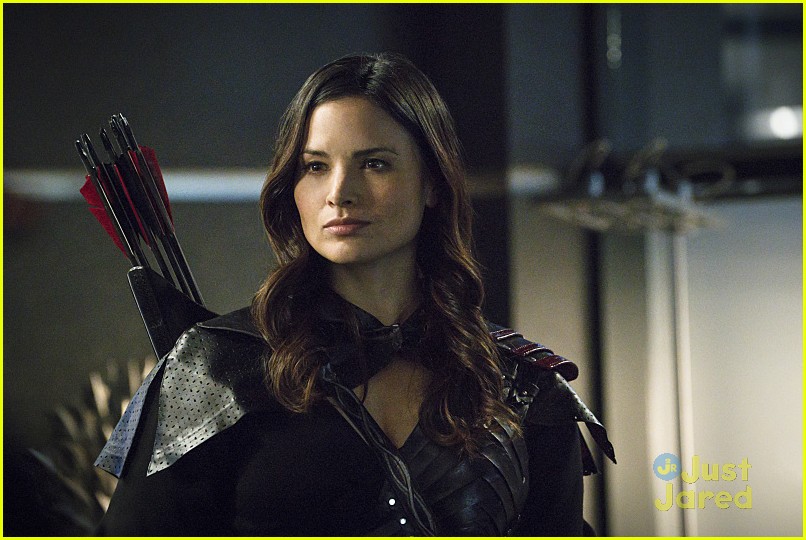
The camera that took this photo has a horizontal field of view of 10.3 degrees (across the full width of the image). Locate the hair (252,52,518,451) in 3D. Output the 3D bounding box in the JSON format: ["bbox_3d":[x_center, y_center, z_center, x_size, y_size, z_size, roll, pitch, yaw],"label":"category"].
[{"bbox_3d":[-0.018,-0.019,4.700,0.265,0.415,0.250,0,0,17],"label":"hair"}]

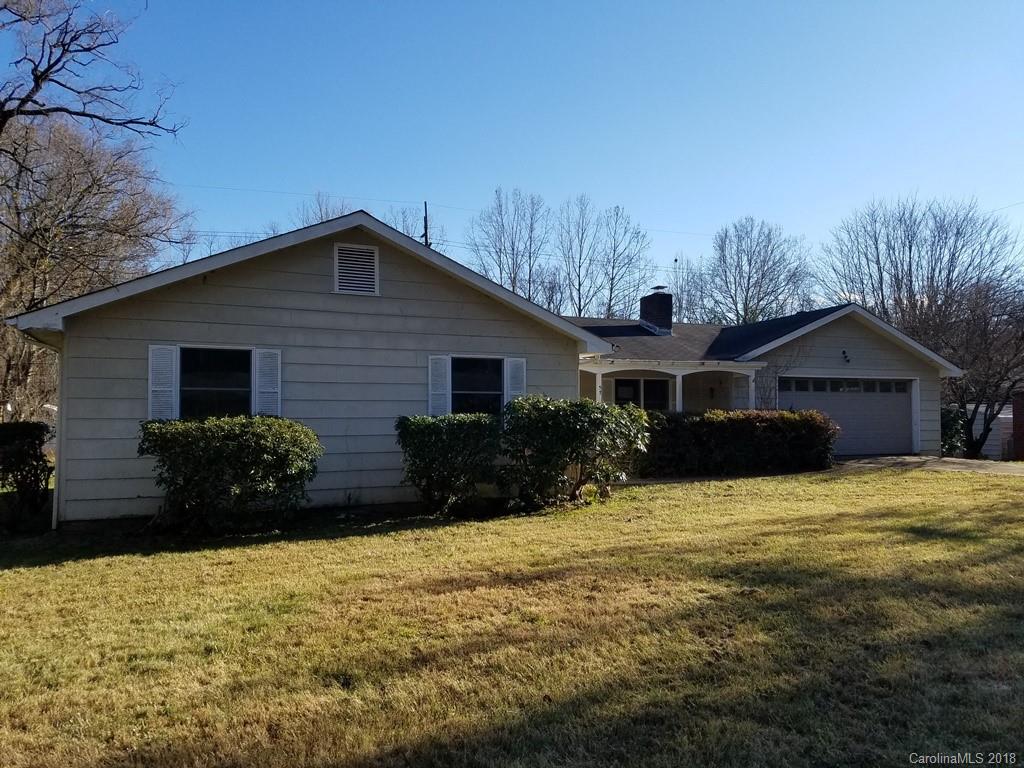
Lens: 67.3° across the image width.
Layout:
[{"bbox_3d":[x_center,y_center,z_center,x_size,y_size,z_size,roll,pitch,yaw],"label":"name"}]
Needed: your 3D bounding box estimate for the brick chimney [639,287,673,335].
[{"bbox_3d":[3.670,-1.823,19.500,0.500,1.220,0.760,1,-2,-24],"label":"brick chimney"}]

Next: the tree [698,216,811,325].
[{"bbox_3d":[13.900,-3.227,44.000,6.600,12.600,6.600,1,-2,-24],"label":"tree"}]

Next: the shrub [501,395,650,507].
[{"bbox_3d":[1.040,1.029,12.550,2.100,1.720,1.550,1,-2,-24],"label":"shrub"}]

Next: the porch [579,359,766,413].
[{"bbox_3d":[2.650,0.702,17.400,5.700,2.450,2.300,1,-2,-24],"label":"porch"}]

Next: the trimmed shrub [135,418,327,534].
[{"bbox_3d":[-3.900,1.171,10.650,2.280,1.460,1.300,1,-2,-24],"label":"trimmed shrub"}]

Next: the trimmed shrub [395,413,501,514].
[{"bbox_3d":[-1.000,1.189,12.000,1.450,1.450,1.250,1,-2,-24],"label":"trimmed shrub"}]

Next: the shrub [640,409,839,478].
[{"bbox_3d":[4.900,1.235,16.650,4.900,1.400,1.100,1,-2,-24],"label":"shrub"}]

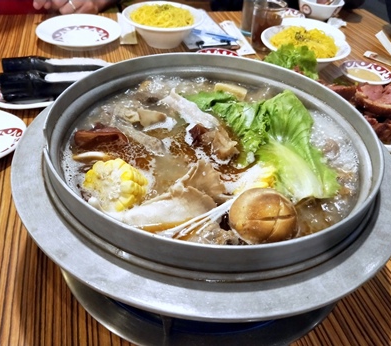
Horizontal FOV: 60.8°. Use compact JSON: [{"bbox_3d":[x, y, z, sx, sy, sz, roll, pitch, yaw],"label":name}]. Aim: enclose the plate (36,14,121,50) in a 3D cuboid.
[{"bbox_3d":[-0.235,-0.284,0.686,0.166,0.023,0.166,4,43,-4],"label":"plate"}]

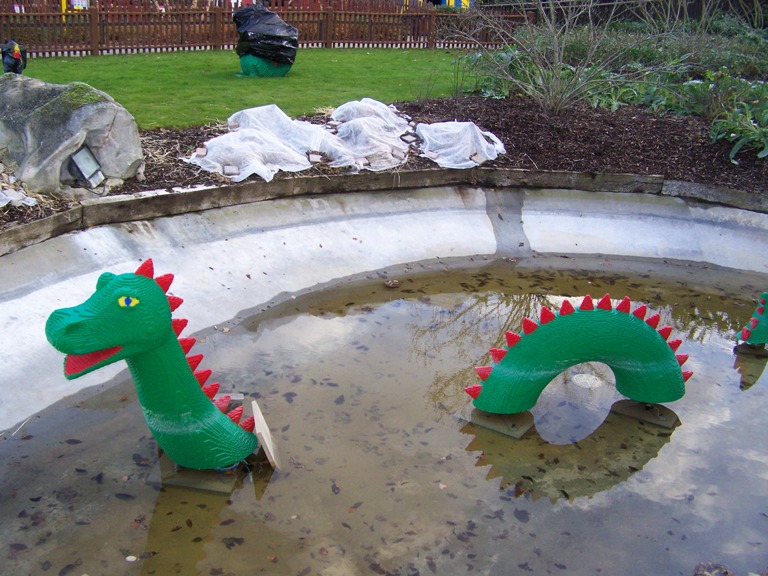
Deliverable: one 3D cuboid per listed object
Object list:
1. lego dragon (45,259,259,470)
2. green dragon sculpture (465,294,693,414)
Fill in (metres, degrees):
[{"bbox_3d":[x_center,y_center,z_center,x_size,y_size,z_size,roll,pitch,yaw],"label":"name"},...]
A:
[{"bbox_3d":[-1.124,0.399,4.266,1.034,1.175,0.397,-10,26,-31],"label":"lego dragon"},{"bbox_3d":[1.274,0.381,5.273,1.549,0.741,0.384,-1,23,-12],"label":"green dragon sculpture"}]

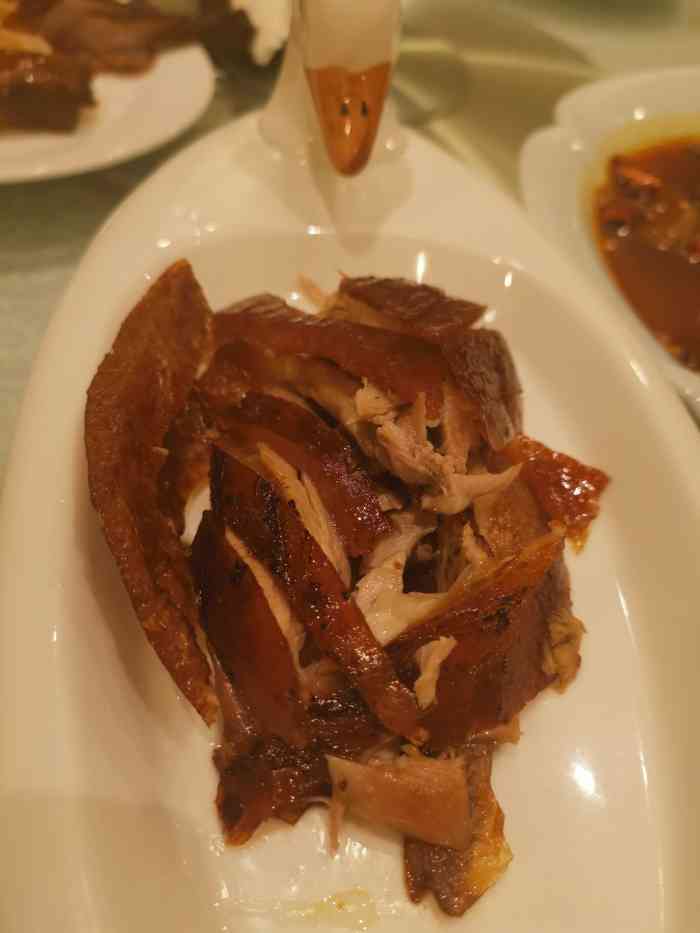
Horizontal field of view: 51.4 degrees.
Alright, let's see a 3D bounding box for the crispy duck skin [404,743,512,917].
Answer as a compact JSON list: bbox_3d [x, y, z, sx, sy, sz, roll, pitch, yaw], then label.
[{"bbox_3d":[0.032,0.104,0.212,0.032,0.012,0.049,0,55,0],"label":"crispy duck skin"}]

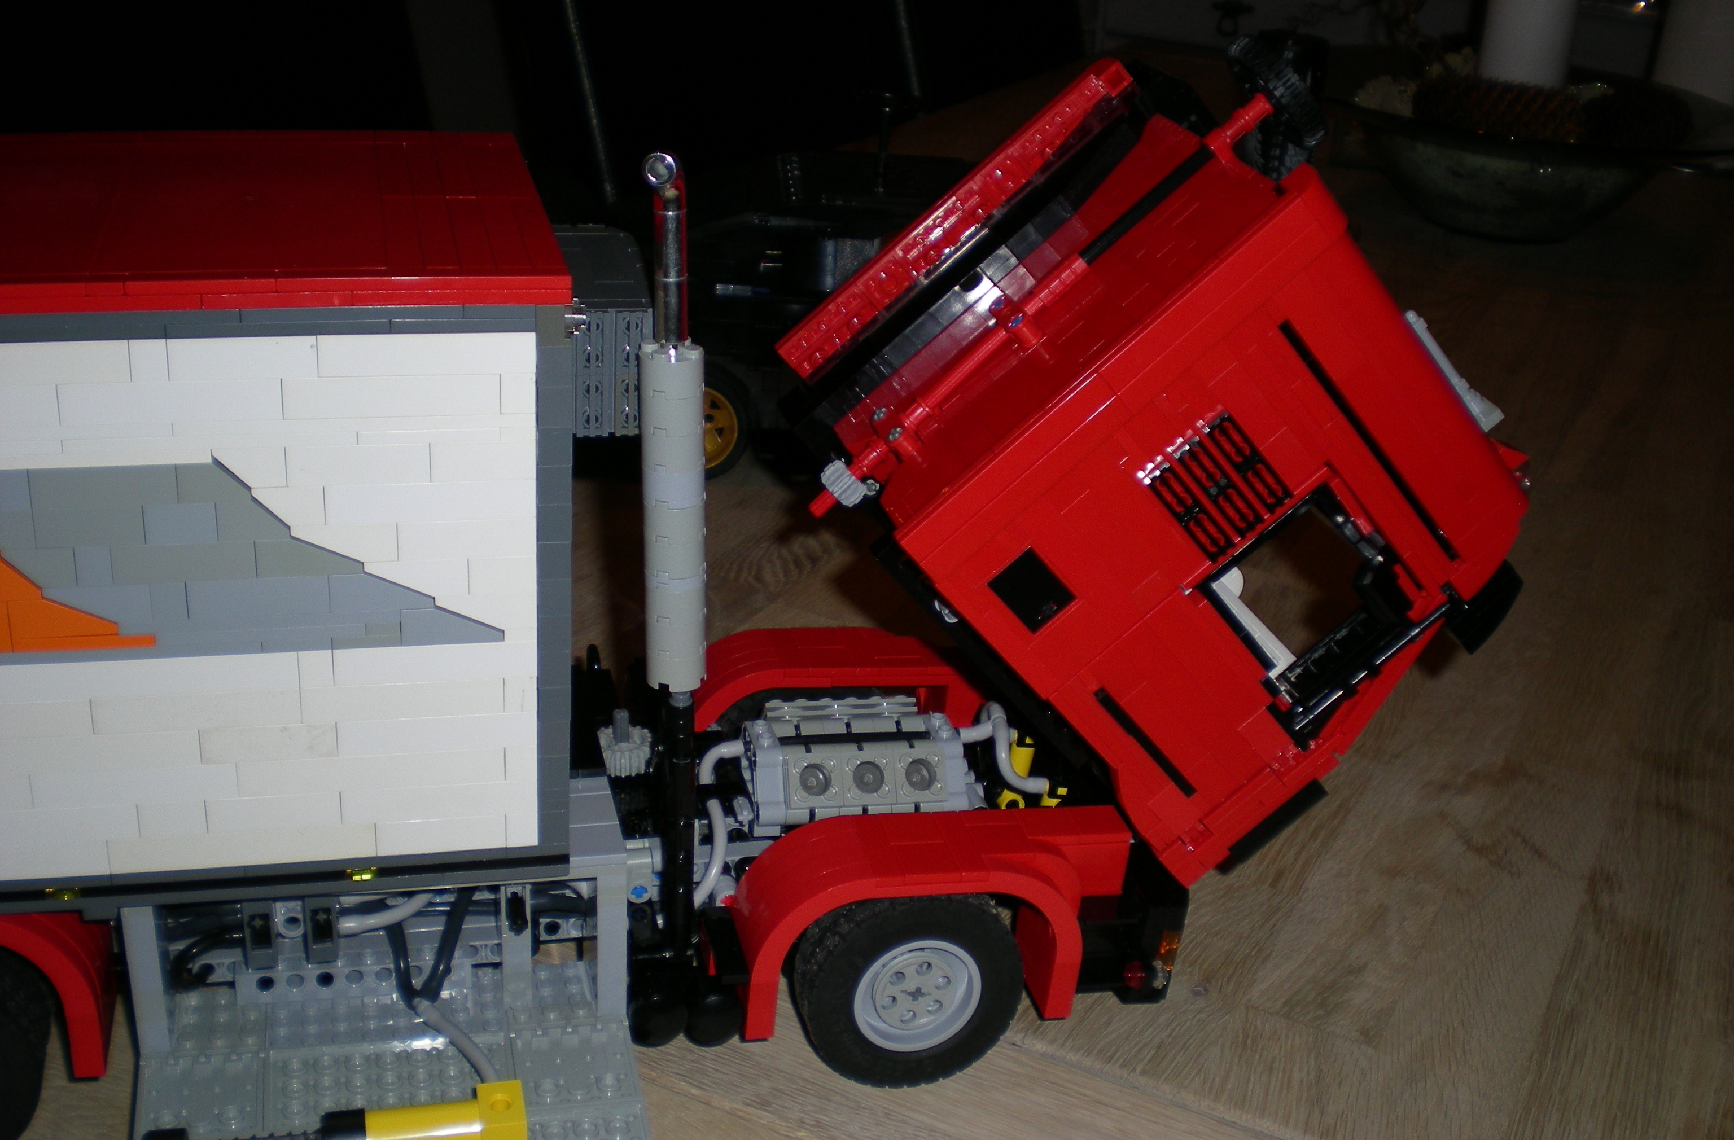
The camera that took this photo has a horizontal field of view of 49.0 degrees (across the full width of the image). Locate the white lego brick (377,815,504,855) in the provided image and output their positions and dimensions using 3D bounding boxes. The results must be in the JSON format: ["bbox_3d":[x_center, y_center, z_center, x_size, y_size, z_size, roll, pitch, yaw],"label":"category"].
[{"bbox_3d":[-0.108,0.066,0.483,0.032,0.010,0.008,-2,23,-14],"label":"white lego brick"}]

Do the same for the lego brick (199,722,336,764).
[{"bbox_3d":[-0.145,0.041,0.463,0.032,0.010,0.008,-2,23,-14],"label":"lego brick"}]

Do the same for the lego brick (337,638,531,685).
[{"bbox_3d":[-0.106,0.021,0.468,0.048,0.010,0.008,-2,22,-13],"label":"lego brick"}]

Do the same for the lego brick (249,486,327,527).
[{"bbox_3d":[-0.134,-0.016,0.441,0.016,0.010,0.008,-2,23,-14],"label":"lego brick"}]

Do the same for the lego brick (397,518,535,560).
[{"bbox_3d":[-0.096,-0.009,0.455,0.032,0.010,0.008,-2,23,-14],"label":"lego brick"}]

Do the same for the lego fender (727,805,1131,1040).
[{"bbox_3d":[0.018,0.099,0.539,0.112,0.051,0.032,-2,25,-15],"label":"lego fender"}]

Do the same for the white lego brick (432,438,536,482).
[{"bbox_3d":[-0.091,-0.027,0.448,0.024,0.010,0.008,-2,23,-14],"label":"white lego brick"}]

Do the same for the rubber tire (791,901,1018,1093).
[{"bbox_3d":[0.012,0.115,0.538,0.062,0.062,0.020,-2,25,-15],"label":"rubber tire"}]

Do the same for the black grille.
[{"bbox_3d":[0.089,-0.021,0.483,0.028,0.032,0.004,-41,28,5],"label":"black grille"}]

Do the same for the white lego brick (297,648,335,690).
[{"bbox_3d":[-0.132,0.022,0.457,0.008,0.010,0.008,-2,23,-14],"label":"white lego brick"}]

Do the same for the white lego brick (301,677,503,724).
[{"bbox_3d":[-0.114,0.031,0.470,0.048,0.010,0.008,-2,22,-13],"label":"white lego brick"}]

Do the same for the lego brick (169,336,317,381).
[{"bbox_3d":[-0.141,-0.049,0.431,0.032,0.010,0.008,-2,22,-13],"label":"lego brick"}]

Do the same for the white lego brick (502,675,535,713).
[{"bbox_3d":[-0.086,0.029,0.473,0.008,0.010,0.008,-2,23,-14],"label":"white lego brick"}]

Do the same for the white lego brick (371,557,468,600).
[{"bbox_3d":[-0.107,0.000,0.453,0.024,0.010,0.008,-2,23,-14],"label":"white lego brick"}]

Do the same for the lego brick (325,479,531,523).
[{"bbox_3d":[-0.104,-0.017,0.453,0.048,0.010,0.008,-2,22,-13],"label":"lego brick"}]

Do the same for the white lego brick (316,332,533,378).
[{"bbox_3d":[-0.100,-0.051,0.435,0.048,0.010,0.008,-2,23,-14],"label":"white lego brick"}]

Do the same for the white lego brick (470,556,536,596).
[{"bbox_3d":[-0.088,0.000,0.460,0.016,0.010,0.008,-2,23,-14],"label":"white lego brick"}]

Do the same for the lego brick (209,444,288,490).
[{"bbox_3d":[-0.140,-0.025,0.433,0.016,0.010,0.008,-2,23,-14],"label":"lego brick"}]

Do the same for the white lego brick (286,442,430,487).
[{"bbox_3d":[-0.118,-0.026,0.441,0.032,0.010,0.008,-2,23,-14],"label":"white lego brick"}]

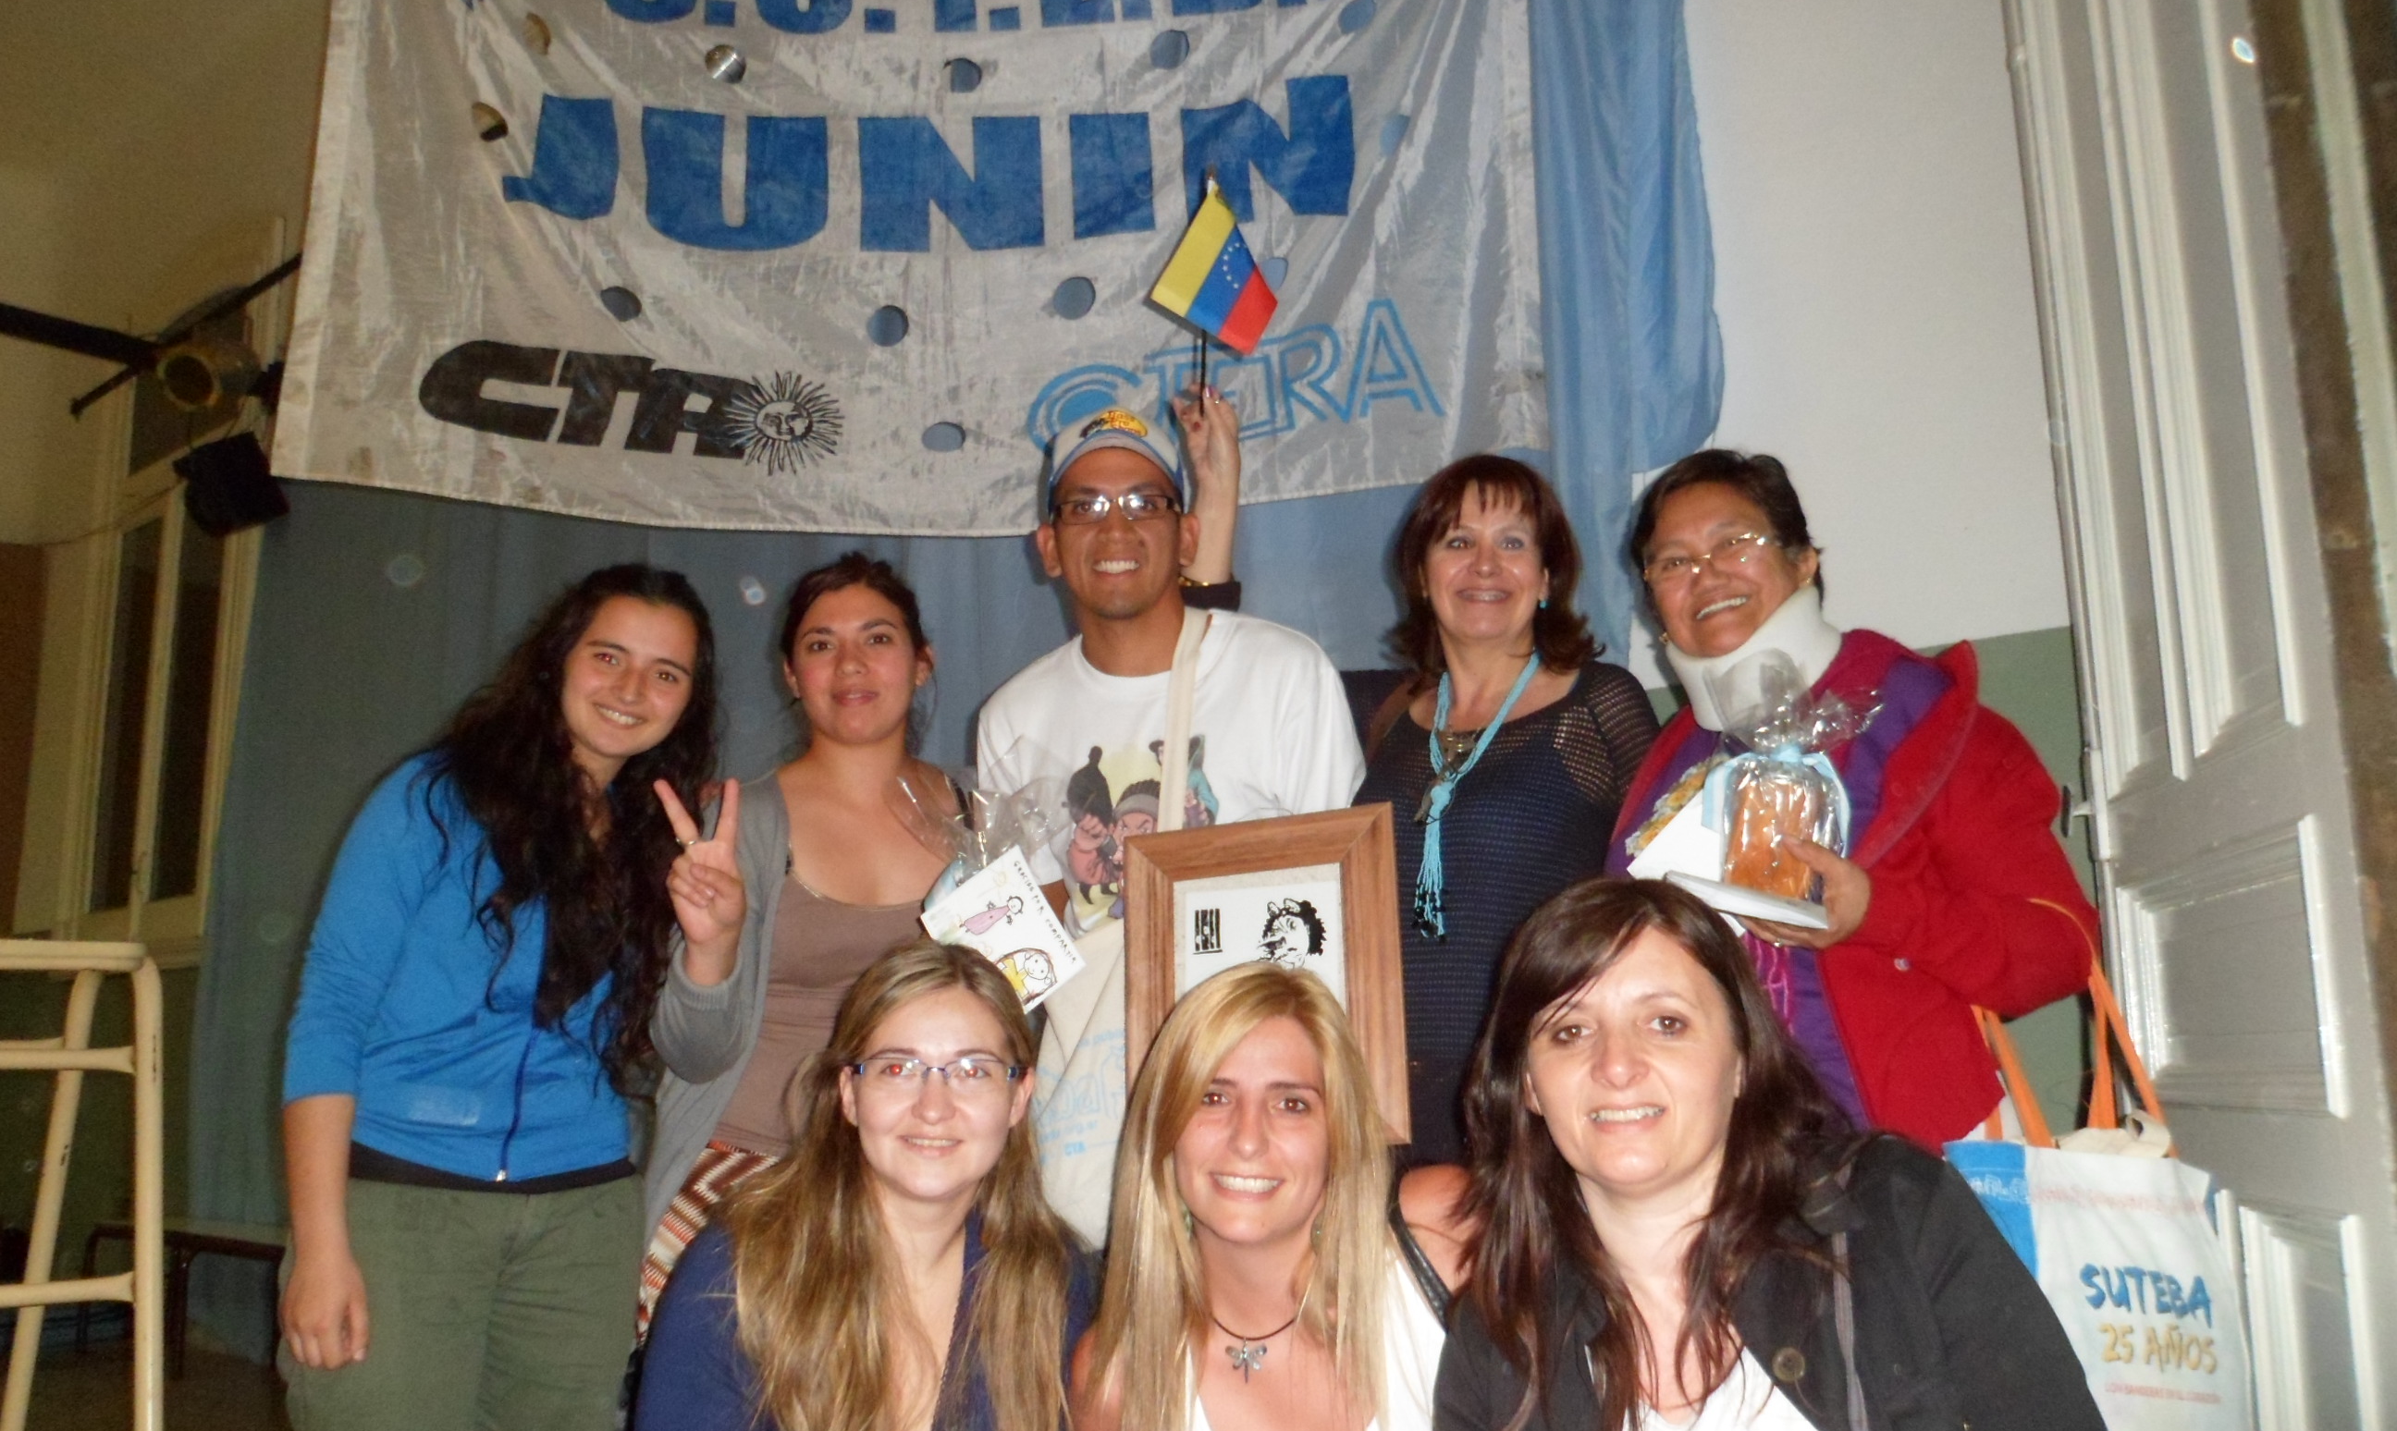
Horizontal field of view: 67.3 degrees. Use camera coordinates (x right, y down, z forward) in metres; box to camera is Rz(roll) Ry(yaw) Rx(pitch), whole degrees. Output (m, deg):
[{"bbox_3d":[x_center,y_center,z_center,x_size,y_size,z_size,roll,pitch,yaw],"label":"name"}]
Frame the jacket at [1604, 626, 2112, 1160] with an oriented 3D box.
[{"bbox_3d":[0.648,0.192,1.850,0.460,0.530,0.320,-11,-11,16],"label":"jacket"}]

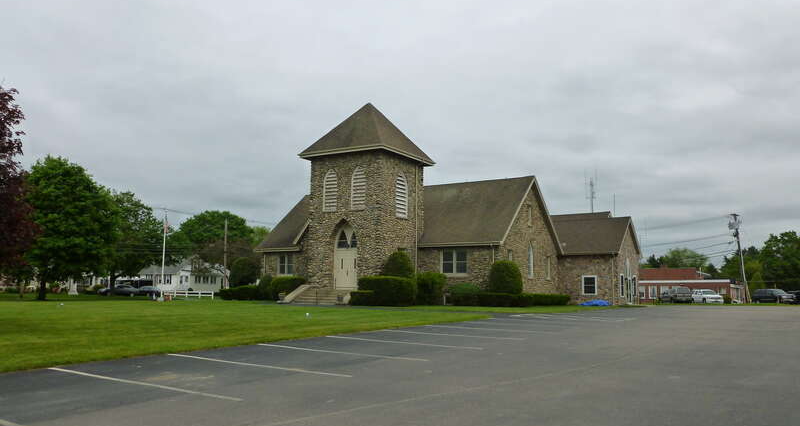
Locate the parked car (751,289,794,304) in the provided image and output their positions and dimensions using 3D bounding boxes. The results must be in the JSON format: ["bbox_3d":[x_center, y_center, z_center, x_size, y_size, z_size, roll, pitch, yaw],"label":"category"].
[{"bbox_3d":[47.399,10.558,82.093,1.950,1.780,4.900,2,-6,-16],"label":"parked car"}]

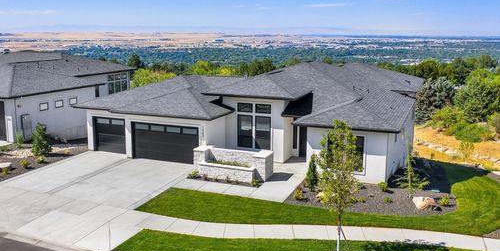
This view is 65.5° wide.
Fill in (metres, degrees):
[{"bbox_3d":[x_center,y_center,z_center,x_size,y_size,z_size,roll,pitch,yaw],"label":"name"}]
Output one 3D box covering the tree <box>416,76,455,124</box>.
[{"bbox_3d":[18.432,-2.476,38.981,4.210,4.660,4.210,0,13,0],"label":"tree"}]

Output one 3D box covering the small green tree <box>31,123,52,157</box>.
[{"bbox_3d":[-14.589,1.007,27.162,1.470,2.350,1.470,0,13,0],"label":"small green tree"}]

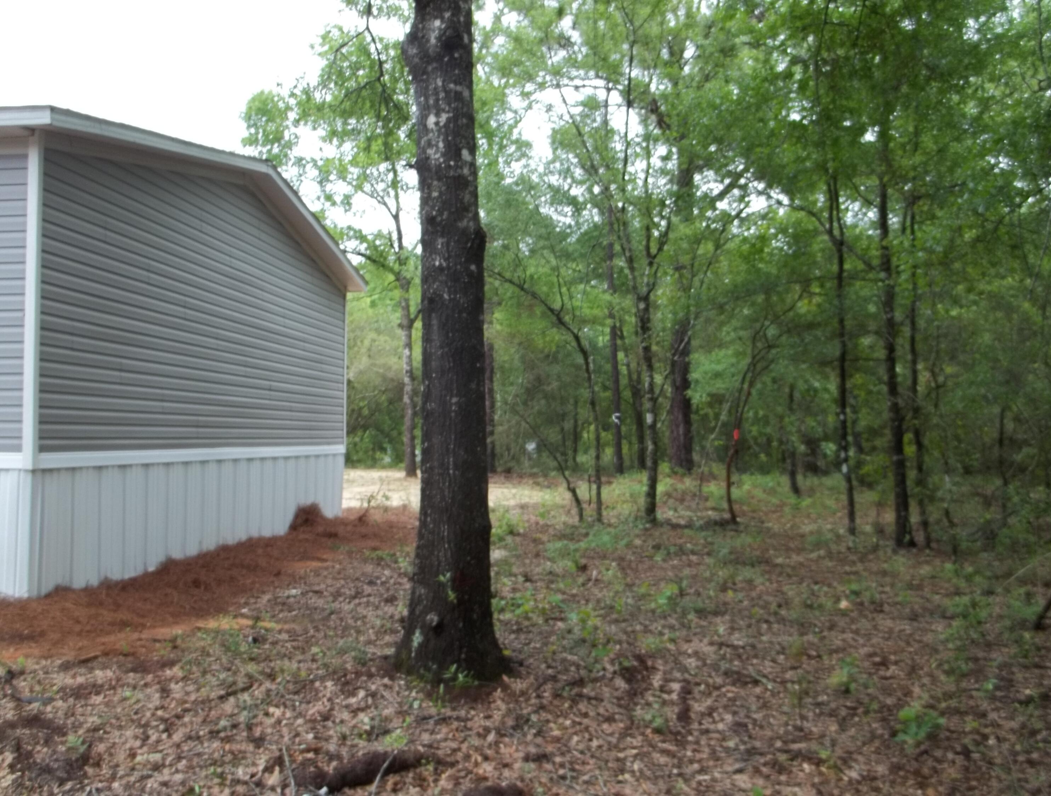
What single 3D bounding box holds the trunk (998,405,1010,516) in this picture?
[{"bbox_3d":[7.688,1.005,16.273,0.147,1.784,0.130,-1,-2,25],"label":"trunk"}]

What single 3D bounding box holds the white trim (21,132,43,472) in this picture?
[{"bbox_3d":[-3.642,-0.721,7.497,0.082,2.497,0.078,0,-2,6],"label":"white trim"}]

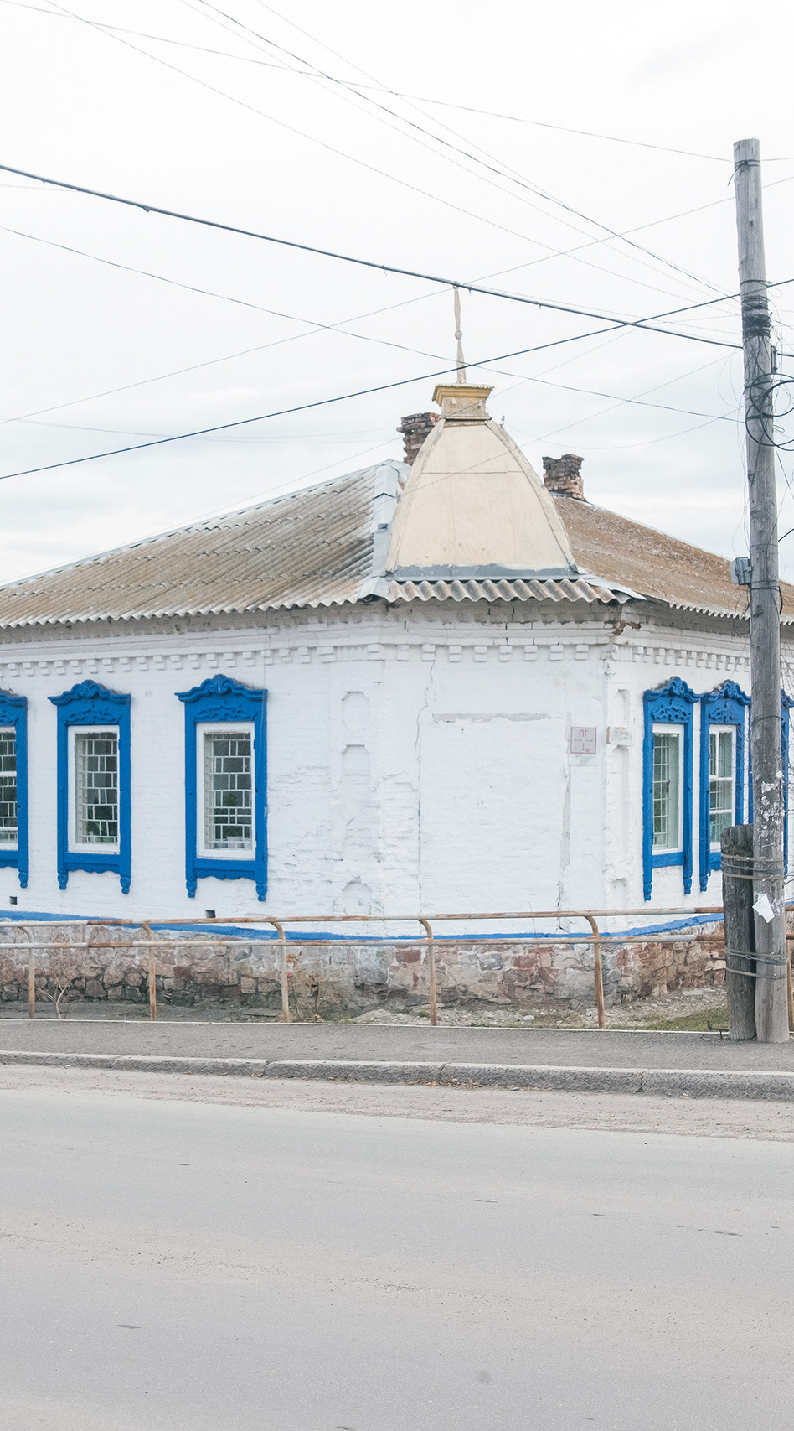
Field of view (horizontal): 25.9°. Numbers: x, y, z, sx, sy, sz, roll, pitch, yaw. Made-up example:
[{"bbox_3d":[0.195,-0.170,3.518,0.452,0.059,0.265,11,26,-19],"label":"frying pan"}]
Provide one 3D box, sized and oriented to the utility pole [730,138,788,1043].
[{"bbox_3d":[2.809,-0.985,13.318,0.250,6.953,0.250,-2,-2,35],"label":"utility pole"}]

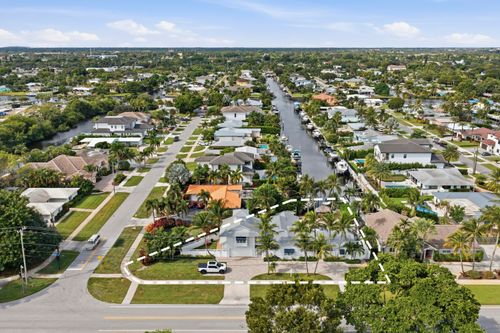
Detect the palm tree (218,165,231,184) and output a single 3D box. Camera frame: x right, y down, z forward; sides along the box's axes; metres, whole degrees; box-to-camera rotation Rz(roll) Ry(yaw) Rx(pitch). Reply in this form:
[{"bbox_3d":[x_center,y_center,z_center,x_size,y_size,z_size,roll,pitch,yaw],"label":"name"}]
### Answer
[{"bbox_3d":[-8.278,3.069,127.439,4.430,8.120,4.430,0,17,0],"label":"palm tree"}]

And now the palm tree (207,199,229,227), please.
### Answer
[{"bbox_3d":[-8.263,11.890,99.590,5.250,7.650,5.250,0,17,0],"label":"palm tree"}]

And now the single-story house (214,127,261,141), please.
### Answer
[{"bbox_3d":[-6.000,-15.710,193.680,22.000,4.200,15.500,0,17,1],"label":"single-story house"}]

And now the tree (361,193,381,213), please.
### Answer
[{"bbox_3d":[33.250,9.880,107.220,5.350,6.100,5.350,0,17,1],"label":"tree"}]

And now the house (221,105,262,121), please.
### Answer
[{"bbox_3d":[-5.000,-33.985,247.458,25.500,8.300,19.000,0,17,0],"label":"house"}]

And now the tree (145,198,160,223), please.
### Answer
[{"bbox_3d":[-25.665,11.546,102.317,4.210,6.700,4.210,0,17,0],"label":"tree"}]

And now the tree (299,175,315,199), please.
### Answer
[{"bbox_3d":[16.990,6.180,116.590,4.620,7.660,4.620,0,17,1],"label":"tree"}]

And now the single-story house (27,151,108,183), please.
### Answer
[{"bbox_3d":[-65.500,-0.490,141.610,27.000,5.700,24.000,0,17,1],"label":"single-story house"}]

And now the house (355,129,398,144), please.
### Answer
[{"bbox_3d":[61.250,-15.270,191.730,20.500,4.500,15.500,0,17,1],"label":"house"}]

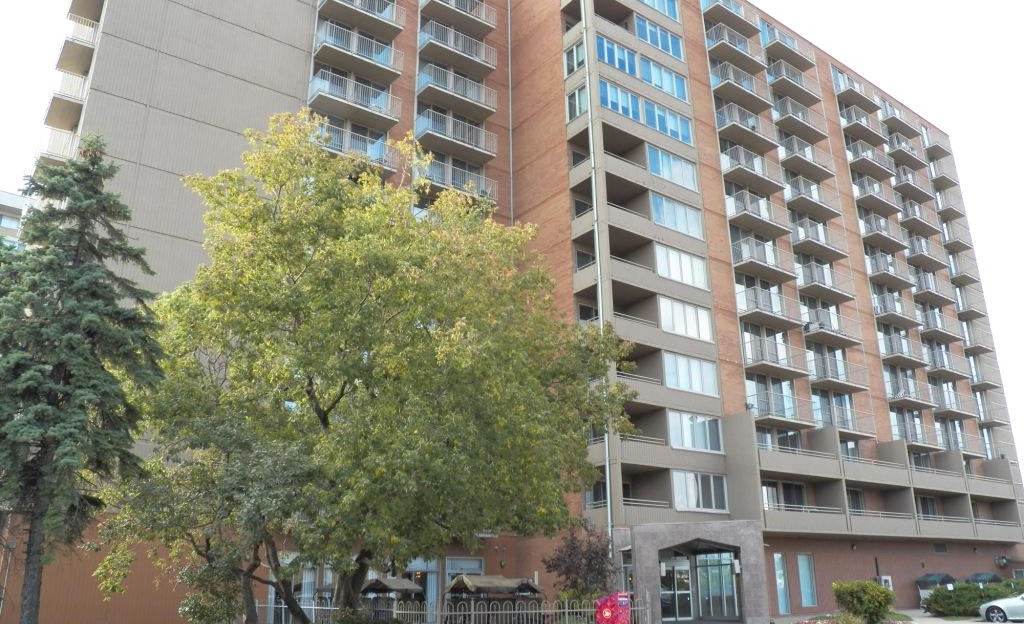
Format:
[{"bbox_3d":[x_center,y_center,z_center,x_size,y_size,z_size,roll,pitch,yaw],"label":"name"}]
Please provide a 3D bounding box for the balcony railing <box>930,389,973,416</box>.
[{"bbox_3d":[28.105,5.893,52.586,4.000,1.120,1.030,14,-24,-35],"label":"balcony railing"}]

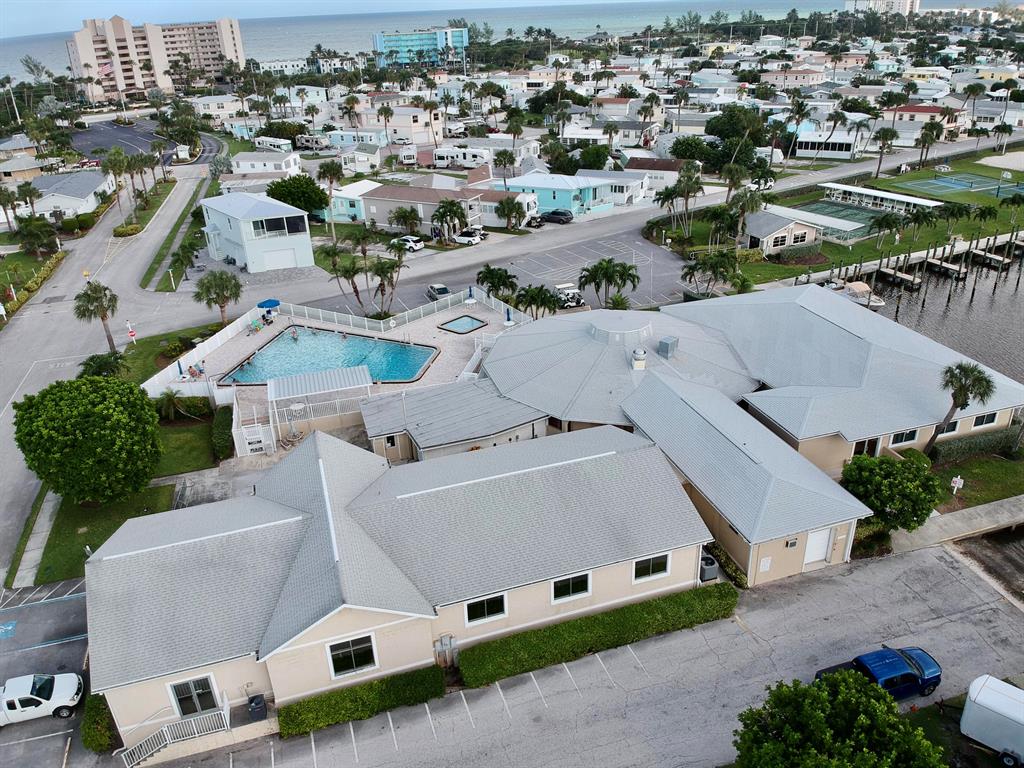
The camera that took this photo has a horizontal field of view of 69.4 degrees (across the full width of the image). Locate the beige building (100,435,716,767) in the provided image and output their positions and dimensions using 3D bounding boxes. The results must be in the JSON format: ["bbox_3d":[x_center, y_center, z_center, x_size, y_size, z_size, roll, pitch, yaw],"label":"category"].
[{"bbox_3d":[-6.300,8.150,41.800,30.300,5.600,15.600,-10,28,-15],"label":"beige building"}]

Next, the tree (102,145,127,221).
[{"bbox_3d":[-58.070,-28.910,109.540,3.800,11.550,3.800,-16,30,-24],"label":"tree"}]

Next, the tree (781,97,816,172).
[{"bbox_3d":[49.768,-43.749,130.149,6.400,12.000,6.000,-2,27,0],"label":"tree"}]

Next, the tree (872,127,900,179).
[{"bbox_3d":[61.335,-38.216,122.717,4.500,8.100,4.400,-2,27,0],"label":"tree"}]

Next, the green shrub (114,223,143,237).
[{"bbox_3d":[-58.680,-23.295,111.850,4.600,1.150,3.200,-16,30,-24],"label":"green shrub"}]

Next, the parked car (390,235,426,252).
[{"bbox_3d":[-13.693,-18.574,97.494,4.600,1.650,1.870,18,33,34],"label":"parked car"}]

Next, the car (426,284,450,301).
[{"bbox_3d":[-7.530,-9.577,79.118,1.850,1.600,4.600,-13,29,-19],"label":"car"}]

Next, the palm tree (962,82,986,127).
[{"bbox_3d":[102.293,-61.432,163.429,4.560,9.070,4.560,13,31,28],"label":"palm tree"}]

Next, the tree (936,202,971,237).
[{"bbox_3d":[55.687,-20.751,93.627,4.300,4.000,4.000,-2,27,0],"label":"tree"}]

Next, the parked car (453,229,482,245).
[{"bbox_3d":[-6.088,-19.650,99.267,4.500,1.420,1.850,19,34,35],"label":"parked car"}]

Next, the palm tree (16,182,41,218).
[{"bbox_3d":[-78.719,-29.487,119.453,3.900,6.700,3.800,-19,32,-29],"label":"palm tree"}]

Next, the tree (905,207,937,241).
[{"bbox_3d":[50.411,-19.648,91.187,3.460,4.000,3.460,12,31,26],"label":"tree"}]

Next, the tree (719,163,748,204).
[{"bbox_3d":[29.910,-25.940,100.600,3.770,7.980,3.770,6,28,15],"label":"tree"}]

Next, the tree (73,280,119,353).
[{"bbox_3d":[-37.740,-5.975,68.793,4.200,7.200,4.100,-2,27,0],"label":"tree"}]

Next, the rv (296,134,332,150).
[{"bbox_3d":[-45.180,-54.790,167.300,7.600,3.450,2.500,5,28,14],"label":"rv"}]

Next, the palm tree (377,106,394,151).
[{"bbox_3d":[-26.170,-53.250,155.590,3.440,10.070,3.440,-6,28,-7],"label":"palm tree"}]

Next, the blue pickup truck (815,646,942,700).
[{"bbox_3d":[16.198,12.839,32.254,5.350,1.800,1.900,-11,28,-15],"label":"blue pickup truck"}]

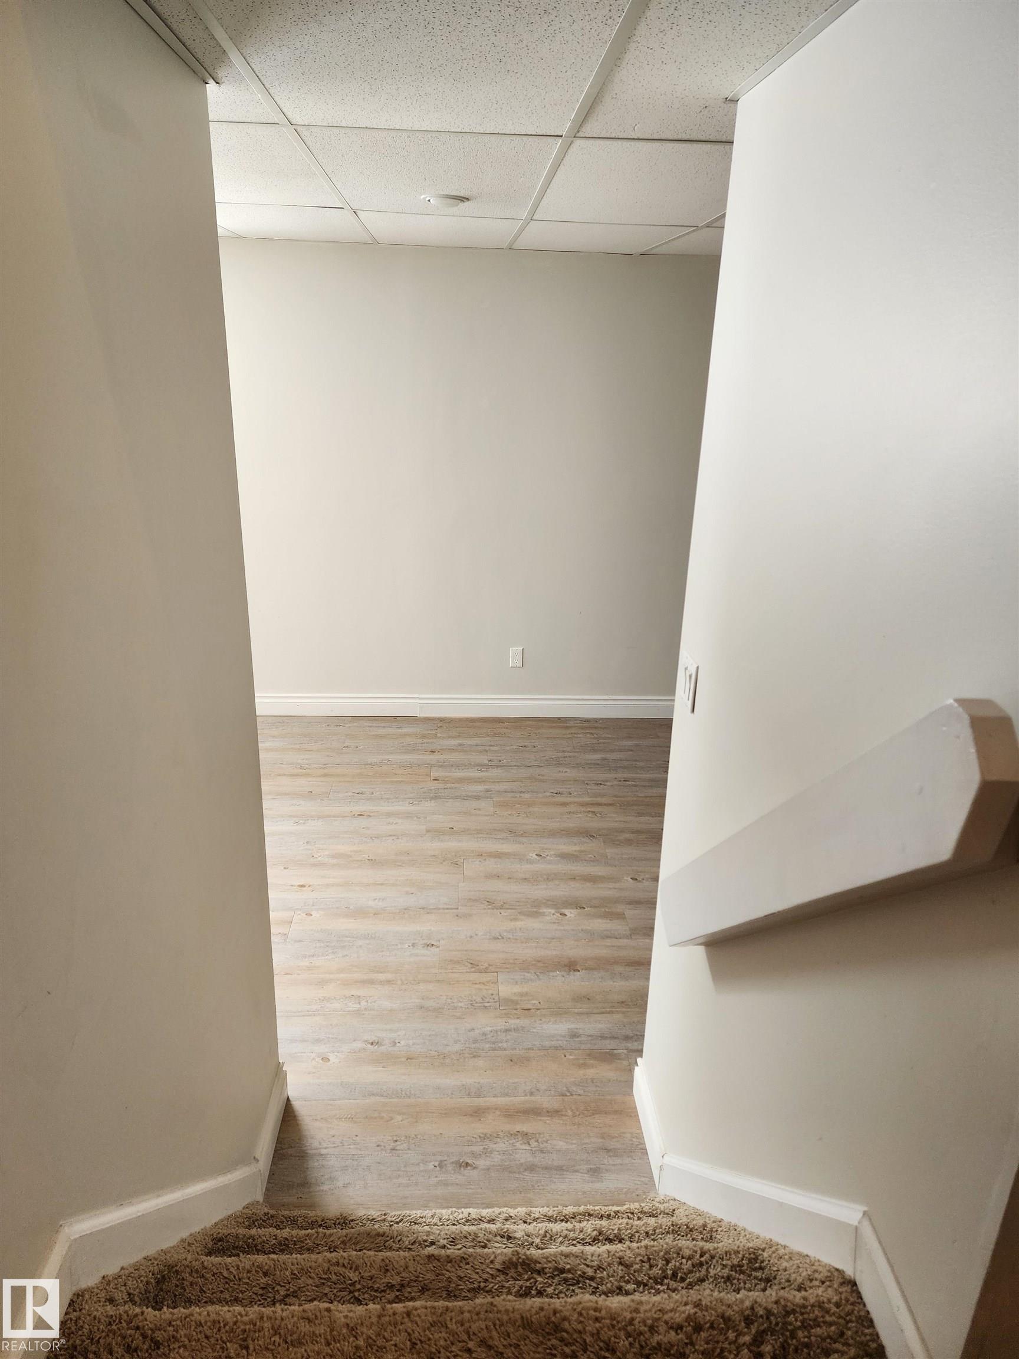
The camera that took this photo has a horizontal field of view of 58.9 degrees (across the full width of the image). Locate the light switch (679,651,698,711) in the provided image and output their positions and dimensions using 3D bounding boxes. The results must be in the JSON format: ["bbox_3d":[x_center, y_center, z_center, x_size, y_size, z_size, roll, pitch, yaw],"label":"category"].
[{"bbox_3d":[0.404,0.005,2.040,0.011,0.116,0.116,0,20,-4],"label":"light switch"}]

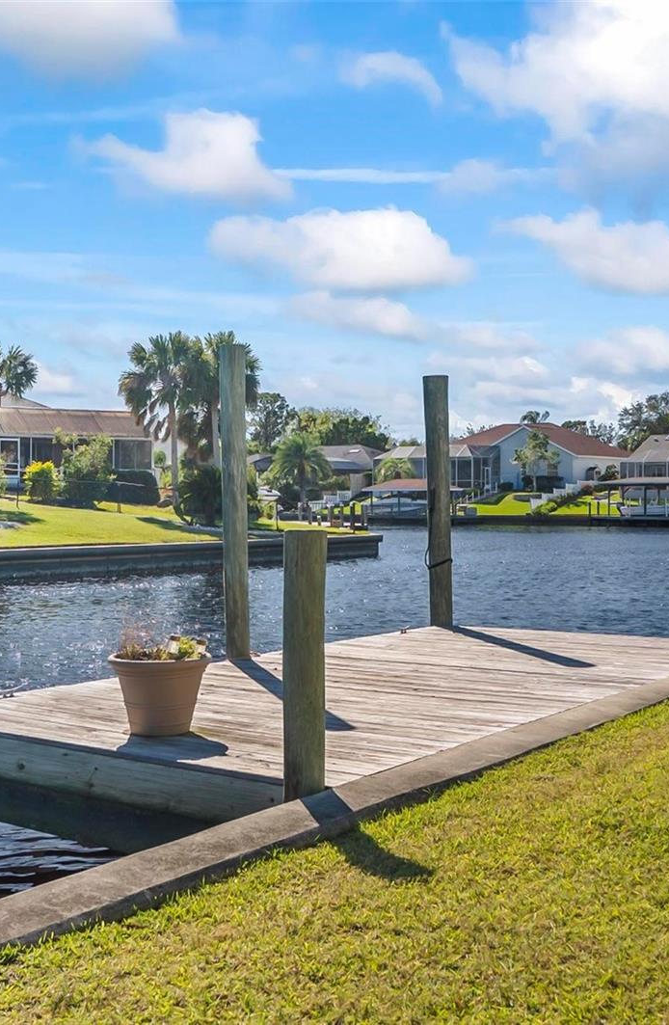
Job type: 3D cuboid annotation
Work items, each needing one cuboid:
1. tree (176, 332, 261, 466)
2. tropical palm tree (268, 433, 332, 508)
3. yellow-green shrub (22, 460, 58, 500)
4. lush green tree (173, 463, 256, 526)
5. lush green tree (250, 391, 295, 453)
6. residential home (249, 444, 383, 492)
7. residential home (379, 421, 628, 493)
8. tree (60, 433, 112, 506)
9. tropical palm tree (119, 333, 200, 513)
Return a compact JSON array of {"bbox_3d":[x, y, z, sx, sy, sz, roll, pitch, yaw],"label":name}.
[{"bbox_3d":[-4.920,-3.960,51.500,3.600,7.500,3.600,0,1,0],"label":"tree"},{"bbox_3d":[-3.291,-4.249,119.000,6.000,7.100,5.800,0,1,0],"label":"tropical palm tree"},{"bbox_3d":[-14.538,-1.572,59.000,1.750,2.050,1.750,0,1,0],"label":"yellow-green shrub"},{"bbox_3d":[-4.707,-0.772,48.000,3.200,2.500,3.100,0,1,0],"label":"lush green tree"},{"bbox_3d":[-7.614,-8.650,147.000,6.200,12.500,6.000,0,1,0],"label":"lush green tree"},{"bbox_3d":[-1.970,-5.020,135.000,14.500,5.800,11.500,0,1,30],"label":"residential home"},{"bbox_3d":[17.200,-5.482,119.500,18.000,6.800,18.500,0,1,36],"label":"residential home"},{"bbox_3d":[-10.440,-1.830,50.500,2.300,3.100,2.300,0,1,0],"label":"tree"},{"bbox_3d":[-7.640,-4.000,52.000,3.500,7.600,3.500,0,1,0],"label":"tropical palm tree"}]

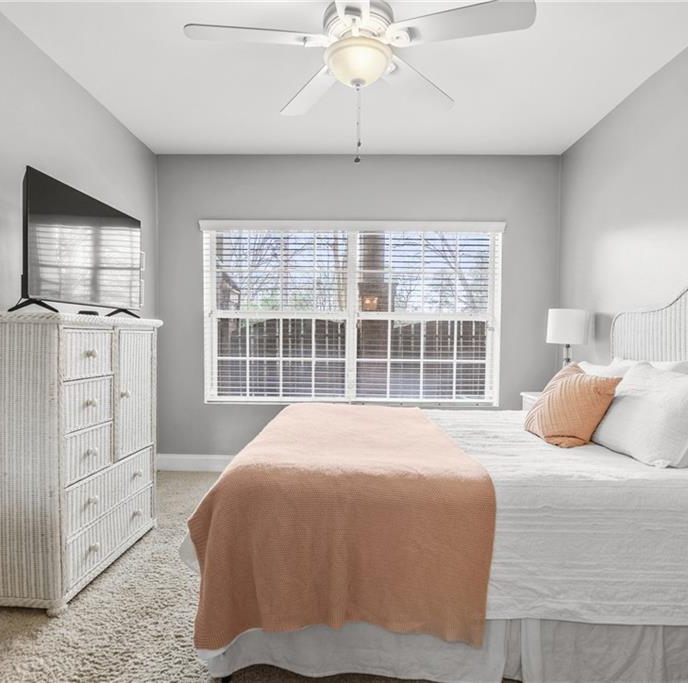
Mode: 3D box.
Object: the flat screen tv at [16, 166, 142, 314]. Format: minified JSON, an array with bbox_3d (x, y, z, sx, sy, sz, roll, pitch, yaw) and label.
[{"bbox_3d":[-1.254,-0.401,2.215,0.190,0.570,0.890,0,1,3],"label":"flat screen tv"}]

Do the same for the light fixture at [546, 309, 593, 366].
[{"bbox_3d":[1.462,0.091,2.973,0.280,0.612,0.280,0,1,1],"label":"light fixture"}]

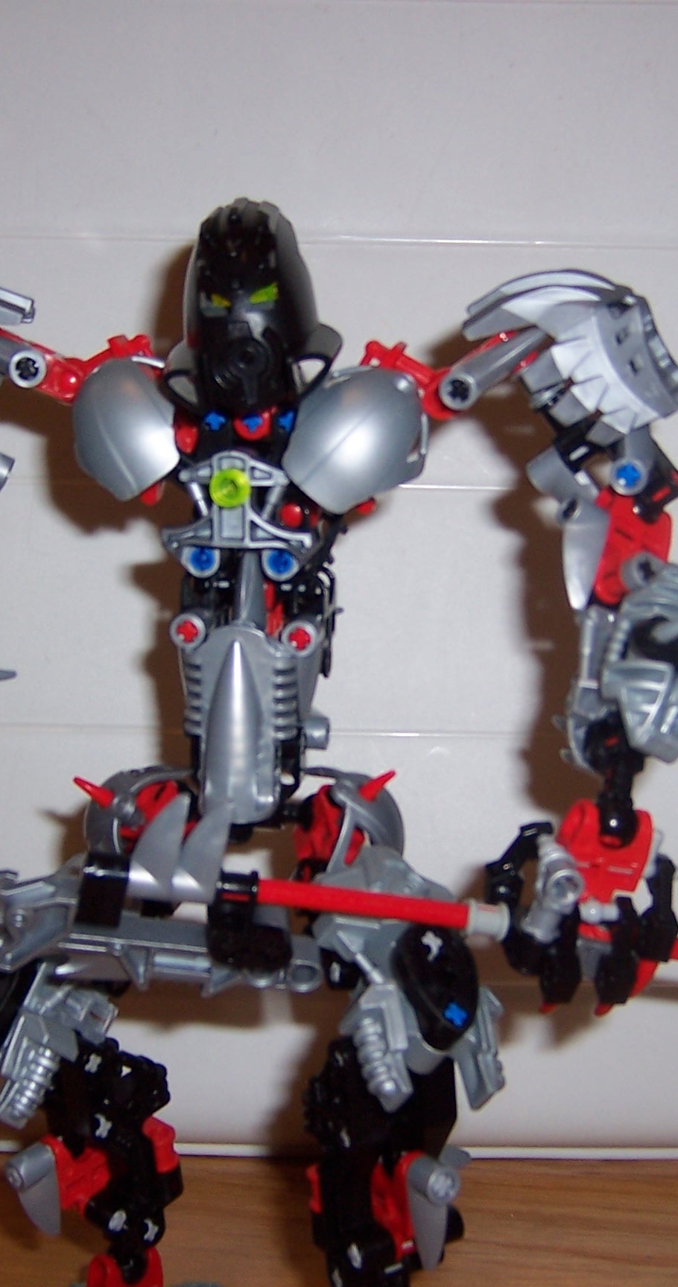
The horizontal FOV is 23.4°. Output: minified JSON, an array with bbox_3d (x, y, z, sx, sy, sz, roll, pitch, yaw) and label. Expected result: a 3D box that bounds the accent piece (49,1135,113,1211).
[{"bbox_3d":[-0.058,0.119,0.368,0.016,0.018,0.014,1,3,0],"label":"accent piece"}]

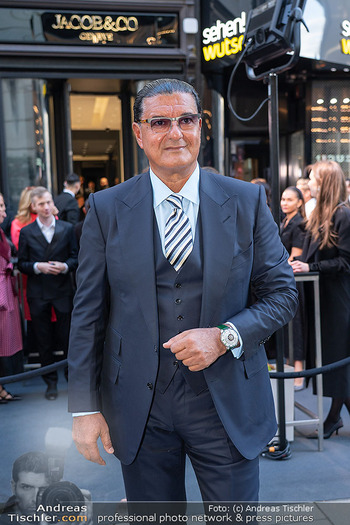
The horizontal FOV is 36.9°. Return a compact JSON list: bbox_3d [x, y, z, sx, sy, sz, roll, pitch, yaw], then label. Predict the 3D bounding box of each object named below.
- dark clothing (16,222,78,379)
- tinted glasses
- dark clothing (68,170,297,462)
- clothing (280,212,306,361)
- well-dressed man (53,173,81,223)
[{"bbox_3d":[-1.050,0.315,4.380,0.530,1.390,0.330,-3,5,-14],"label":"dark clothing"},{"bbox_3d":[-0.022,-0.377,1.415,0.147,0.046,0.145,-8,11,-18],"label":"tinted glasses"},{"bbox_3d":[0.035,0.460,1.480,0.630,1.450,0.390,-2,5,0],"label":"dark clothing"},{"bbox_3d":[0.965,0.200,4.360,0.420,1.250,0.300,3,6,43],"label":"clothing"},{"bbox_3d":[-1.180,-0.060,5.750,0.520,1.780,0.360,1,5,27],"label":"well-dressed man"}]

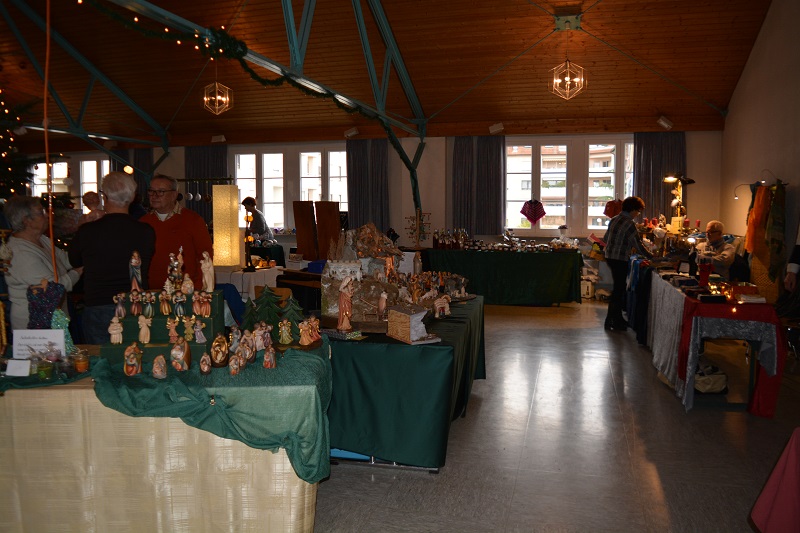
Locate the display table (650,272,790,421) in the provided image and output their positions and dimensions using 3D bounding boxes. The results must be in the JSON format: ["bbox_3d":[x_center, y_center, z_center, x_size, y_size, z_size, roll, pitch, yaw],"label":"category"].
[{"bbox_3d":[2.535,0.537,5.065,0.660,0.790,1.880,1,7,15],"label":"display table"}]

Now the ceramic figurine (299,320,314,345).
[{"bbox_3d":[-0.486,0.347,3.120,0.075,0.127,0.065,-1,5,-6],"label":"ceramic figurine"}]

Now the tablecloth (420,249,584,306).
[{"bbox_3d":[1.501,0.128,8.815,2.210,0.770,0.740,1,7,15],"label":"tablecloth"}]

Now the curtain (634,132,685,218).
[{"bbox_3d":[4.114,-1.310,9.563,0.800,1.660,0.180,1,7,15],"label":"curtain"}]

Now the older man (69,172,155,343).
[{"bbox_3d":[-1.678,0.289,3.578,0.500,1.683,0.340,-2,6,-17],"label":"older man"}]

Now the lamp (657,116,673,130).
[{"bbox_3d":[4.586,-2.479,10.400,0.240,0.170,0.160,1,5,14],"label":"lamp"}]

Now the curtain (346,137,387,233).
[{"bbox_3d":[-0.624,-1.531,11.700,0.850,1.900,0.160,1,5,14],"label":"curtain"}]

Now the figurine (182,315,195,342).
[{"bbox_3d":[-1.020,0.296,2.889,0.052,0.116,0.042,-1,6,-6],"label":"figurine"}]

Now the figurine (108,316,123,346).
[{"bbox_3d":[-1.375,0.311,2.900,0.070,0.128,0.060,-1,5,-11],"label":"figurine"}]

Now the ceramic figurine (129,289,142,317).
[{"bbox_3d":[-1.307,0.178,2.959,0.053,0.123,0.043,-1,6,-6],"label":"ceramic figurine"}]

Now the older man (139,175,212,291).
[{"bbox_3d":[-1.557,0.209,4.202,0.540,1.694,0.360,3,7,24],"label":"older man"}]

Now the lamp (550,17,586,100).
[{"bbox_3d":[2.130,-2.620,7.564,0.452,1.028,0.452,1,7,15],"label":"lamp"}]

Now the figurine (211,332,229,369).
[{"bbox_3d":[-0.837,0.388,2.780,0.079,0.160,0.070,-1,5,-9],"label":"figurine"}]

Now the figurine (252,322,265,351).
[{"bbox_3d":[-0.712,0.354,3.030,0.061,0.136,0.060,-1,5,-6],"label":"figurine"}]

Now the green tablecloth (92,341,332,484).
[{"bbox_3d":[-0.826,0.644,2.874,1.060,0.419,0.800,0,7,0],"label":"green tablecloth"}]

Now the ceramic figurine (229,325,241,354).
[{"bbox_3d":[-0.859,0.372,3.106,0.053,0.124,0.045,0,6,6],"label":"ceramic figurine"}]

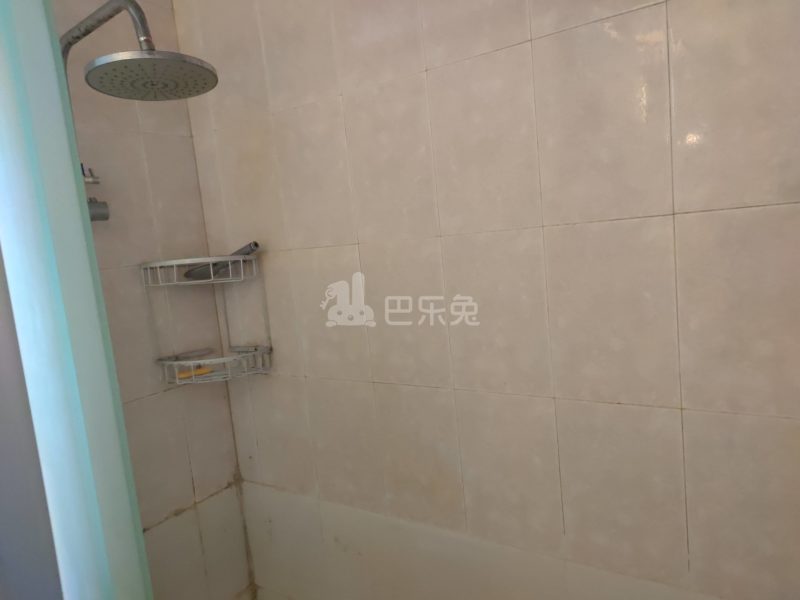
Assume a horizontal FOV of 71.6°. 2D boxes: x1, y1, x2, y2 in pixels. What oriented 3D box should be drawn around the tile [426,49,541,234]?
[{"bbox_3d":[0.149,-0.273,0.982,0.200,0.300,0.010,-1,8,34],"label":"tile"}]

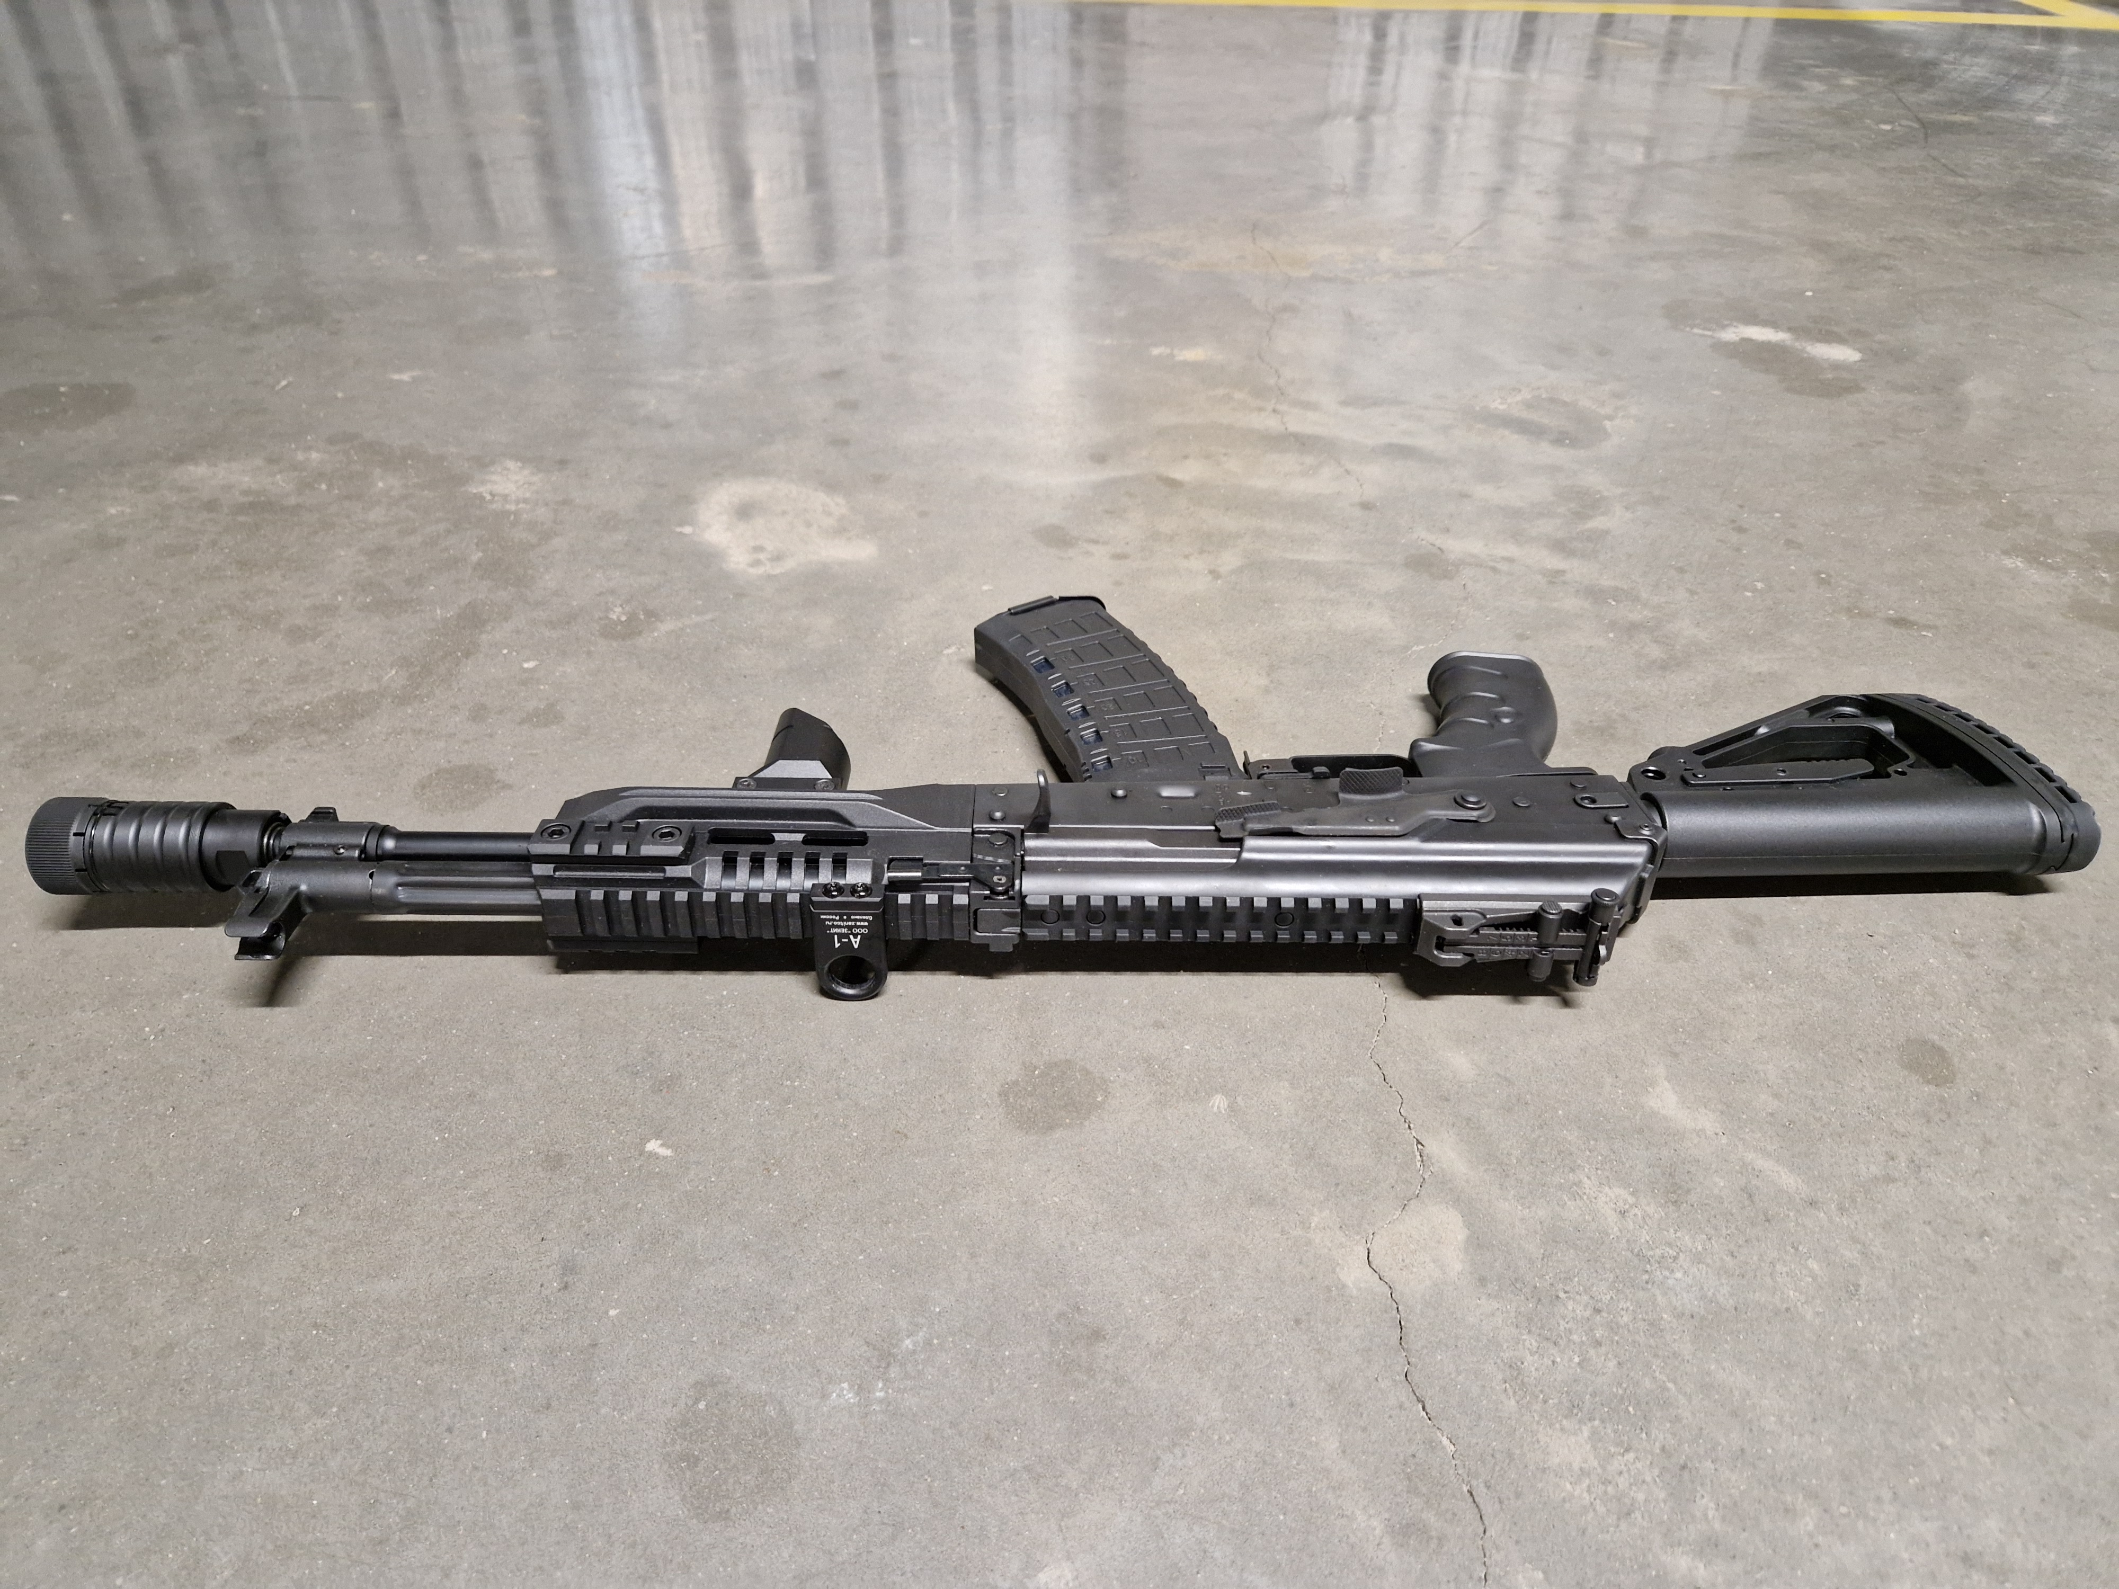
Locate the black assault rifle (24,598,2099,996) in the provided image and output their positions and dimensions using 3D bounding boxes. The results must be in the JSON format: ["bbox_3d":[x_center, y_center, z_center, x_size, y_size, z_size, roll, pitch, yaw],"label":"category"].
[{"bbox_3d":[0.022,-0.013,0.601,0.808,0.075,0.258,1,35,-2],"label":"black assault rifle"}]

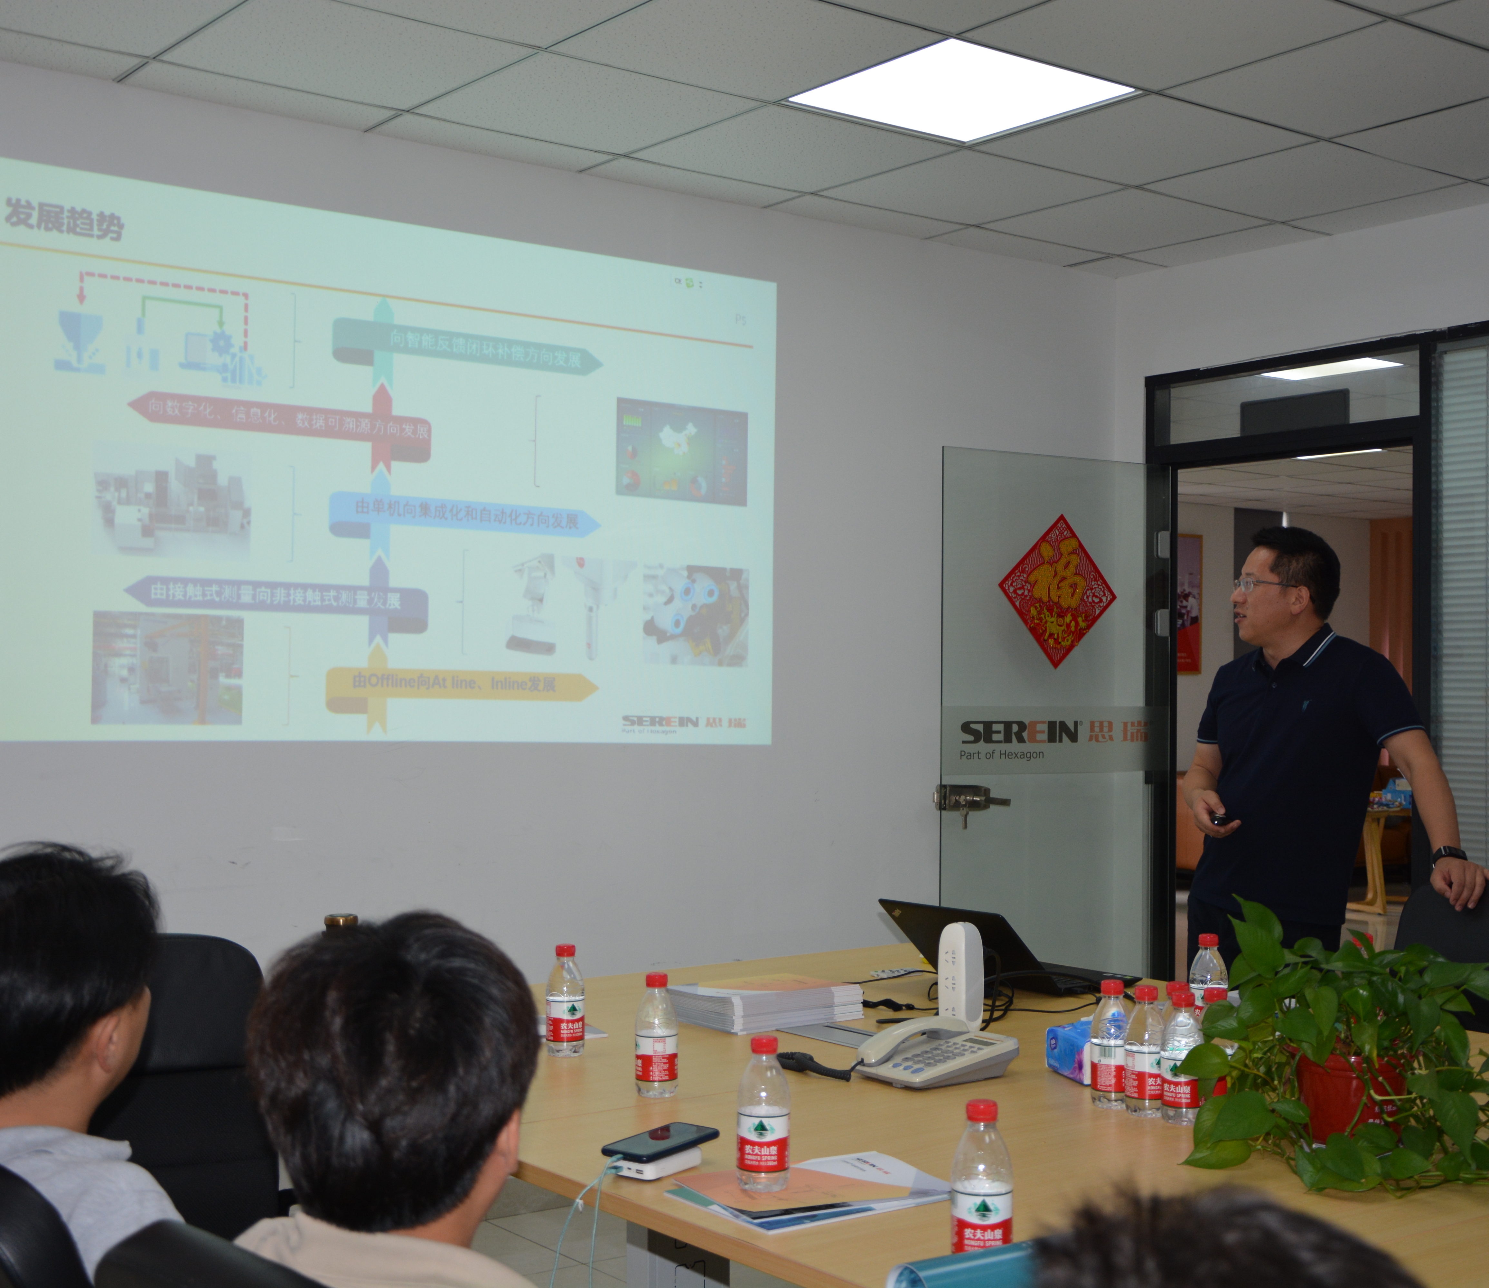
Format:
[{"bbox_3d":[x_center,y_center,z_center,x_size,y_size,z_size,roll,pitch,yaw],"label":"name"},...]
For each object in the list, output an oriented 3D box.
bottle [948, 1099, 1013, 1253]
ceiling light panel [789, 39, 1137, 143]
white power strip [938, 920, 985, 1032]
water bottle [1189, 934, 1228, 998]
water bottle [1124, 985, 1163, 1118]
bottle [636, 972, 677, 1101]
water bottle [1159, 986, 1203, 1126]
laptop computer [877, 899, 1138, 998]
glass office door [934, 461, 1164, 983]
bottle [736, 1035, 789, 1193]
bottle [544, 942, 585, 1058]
[{"bbox_3d":[0.245,0.562,2.046,0.062,0.177,0.062,1,-1,0],"label":"bottle"},{"bbox_3d":[0.480,-1.214,4.396,0.585,0.030,0.585,2,-1,-37],"label":"ceiling light panel"},{"bbox_3d":[0.366,0.572,3.352,0.045,0.200,0.064,2,-1,-37],"label":"white power strip"},{"bbox_3d":[0.809,0.596,3.454,0.062,0.177,0.062,2,-1,-37],"label":"water bottle"},{"bbox_3d":[0.576,0.582,2.842,0.062,0.177,0.062,1,-1,0],"label":"water bottle"},{"bbox_3d":[-0.129,0.575,2.926,0.062,0.177,0.062,1,-1,0],"label":"bottle"},{"bbox_3d":[0.605,0.571,2.737,0.061,0.176,0.061,1,-1,13],"label":"water bottle"},{"bbox_3d":[0.535,0.604,3.998,0.412,0.175,0.342,2,-1,-39],"label":"laptop computer"},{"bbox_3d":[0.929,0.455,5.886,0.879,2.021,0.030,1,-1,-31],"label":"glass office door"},{"bbox_3d":[0.023,0.558,2.364,0.061,0.176,0.061,1,-1,1],"label":"bottle"},{"bbox_3d":[-0.290,0.576,3.217,0.061,0.176,0.061,1,-1,-5],"label":"bottle"}]

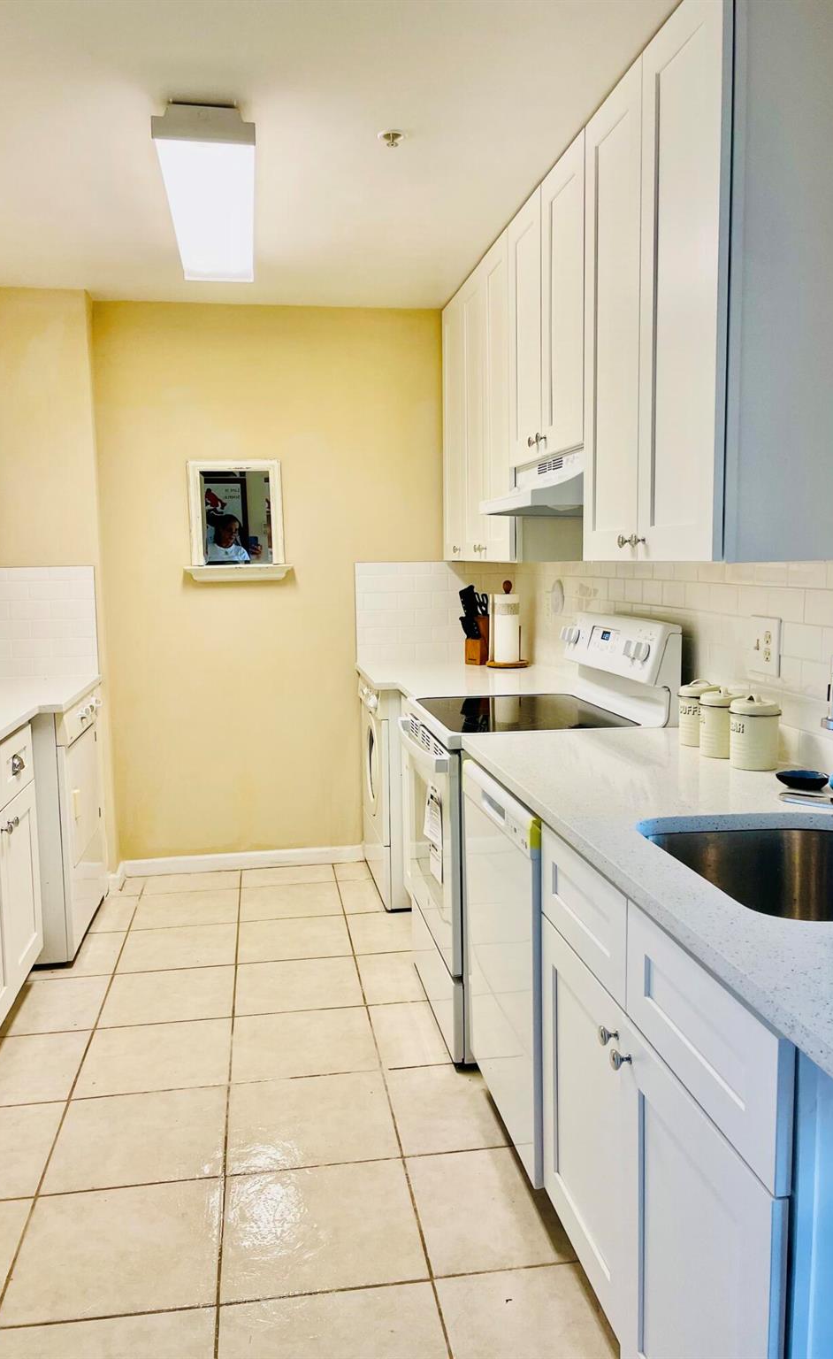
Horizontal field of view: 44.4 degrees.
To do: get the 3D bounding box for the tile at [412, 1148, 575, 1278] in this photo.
[{"bbox_3d":[0.182,1.131,2.197,0.361,0.012,0.398,-2,7,-9],"label":"tile"}]

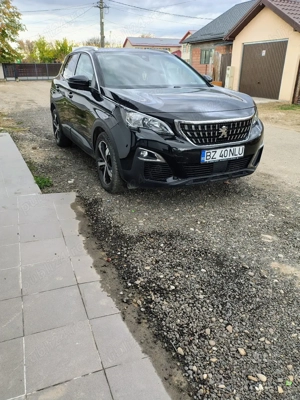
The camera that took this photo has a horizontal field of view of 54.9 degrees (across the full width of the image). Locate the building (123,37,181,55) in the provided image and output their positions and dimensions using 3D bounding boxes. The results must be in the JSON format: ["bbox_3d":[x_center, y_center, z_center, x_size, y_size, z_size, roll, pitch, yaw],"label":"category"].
[{"bbox_3d":[1.075,-23.839,48.908,10.000,6.140,5.750,-8,25,-18],"label":"building"}]

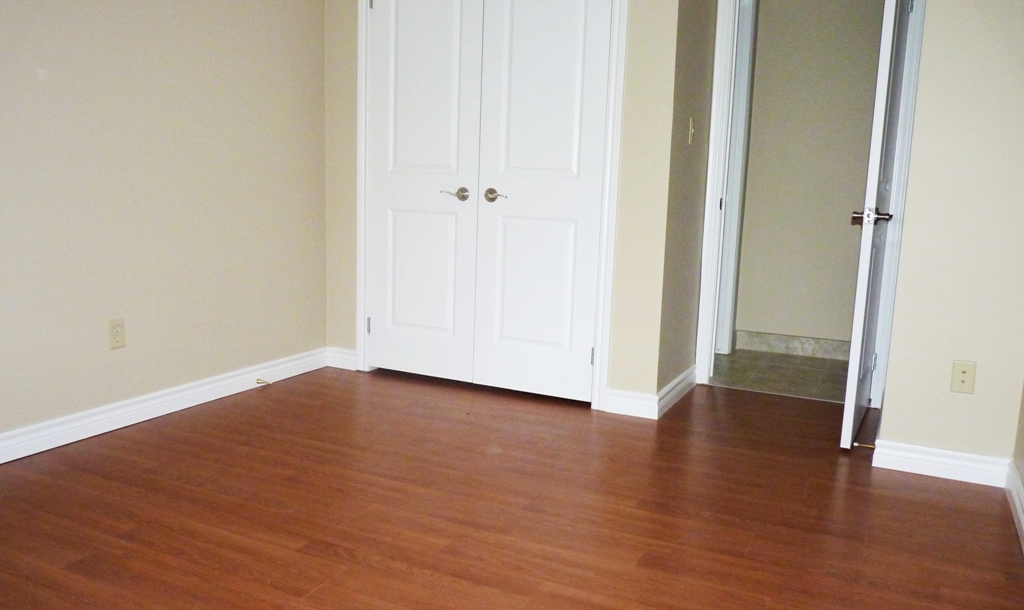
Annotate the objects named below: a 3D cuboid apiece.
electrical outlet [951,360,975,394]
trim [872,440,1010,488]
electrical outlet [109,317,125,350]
[{"bbox_3d":[1.598,0.256,2.823,0.070,0.116,0.009,6,10,25],"label":"electrical outlet"},{"bbox_3d":[1.542,0.570,2.885,0.427,0.103,0.018,6,10,25],"label":"trim"},{"bbox_3d":[-1.527,0.113,3.088,0.009,0.113,0.069,6,10,25],"label":"electrical outlet"}]

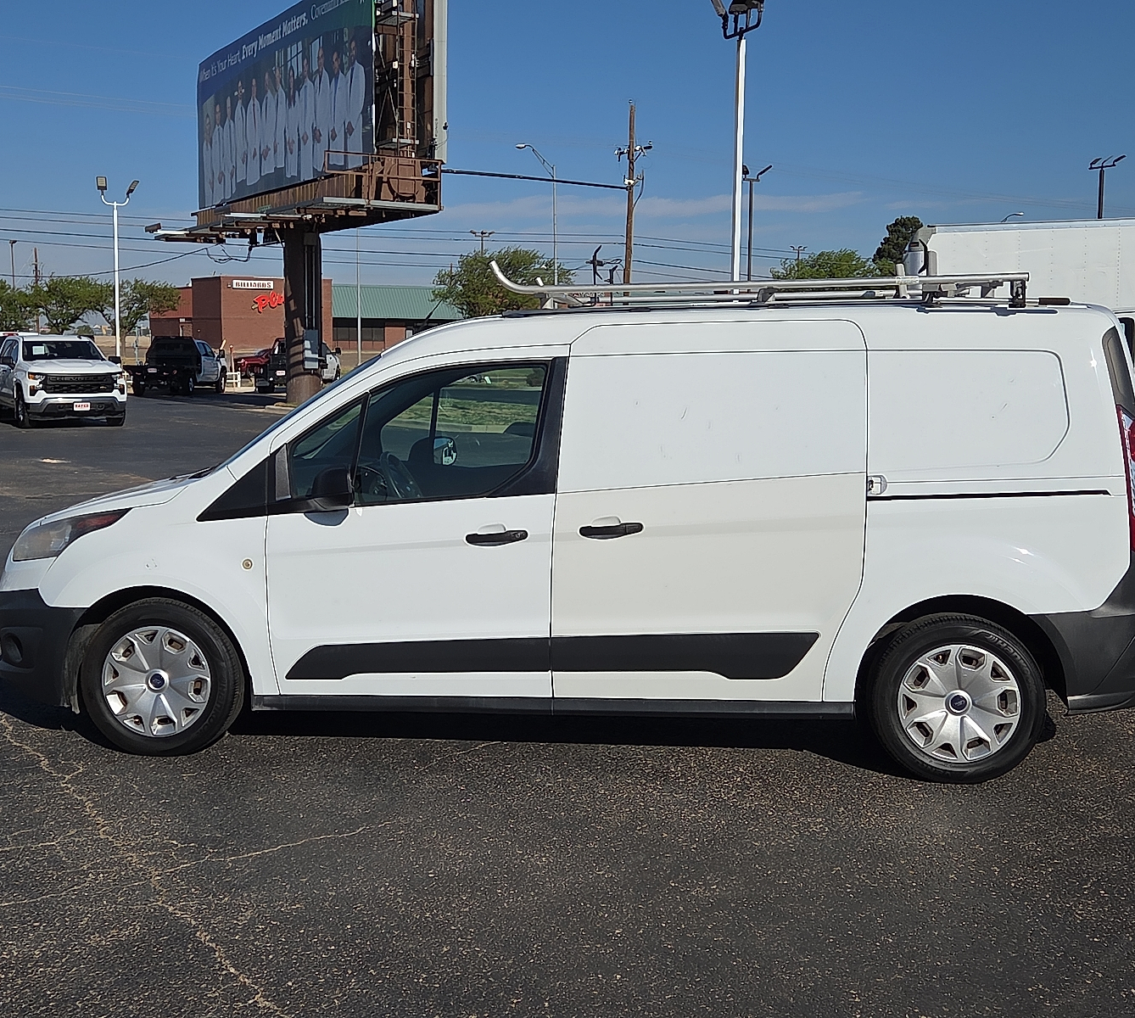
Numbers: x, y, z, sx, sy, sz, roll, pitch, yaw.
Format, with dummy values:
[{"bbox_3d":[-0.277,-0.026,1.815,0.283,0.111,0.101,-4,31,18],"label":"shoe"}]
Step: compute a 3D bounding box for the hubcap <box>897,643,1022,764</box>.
[{"bbox_3d":[1.435,0.712,5.617,0.440,0.440,0.070,1,6,7],"label":"hubcap"}]

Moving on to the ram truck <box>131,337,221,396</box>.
[{"bbox_3d":[-13.801,-5.149,54.233,2.200,2.000,6.100,1,6,3],"label":"ram truck"}]

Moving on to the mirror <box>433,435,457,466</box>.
[{"bbox_3d":[-0.666,-0.292,7.720,0.140,0.180,0.220,4,7,32],"label":"mirror"}]

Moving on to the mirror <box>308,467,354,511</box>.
[{"bbox_3d":[-0.897,-0.076,5.800,0.150,0.175,0.230,0,6,-3],"label":"mirror"}]

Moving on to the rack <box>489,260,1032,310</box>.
[{"bbox_3d":[0.810,-0.975,6.780,2.130,0.220,1.350,1,6,5],"label":"rack"}]

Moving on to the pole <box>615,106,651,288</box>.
[{"bbox_3d":[2.494,-10.828,62.610,1.800,11.300,0.900,-4,7,-33],"label":"pole"}]

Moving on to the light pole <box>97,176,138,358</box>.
[{"bbox_3d":[-15.877,-8.033,54.000,1.500,7.370,0.600,0,6,0],"label":"light pole"}]

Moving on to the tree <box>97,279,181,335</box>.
[{"bbox_3d":[-28.784,-12.749,103.000,5.100,5.540,4.840,0,6,0],"label":"tree"}]

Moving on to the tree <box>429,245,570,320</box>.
[{"bbox_3d":[-3.310,-10.016,77.655,7.100,6.400,6.800,0,6,-6],"label":"tree"}]

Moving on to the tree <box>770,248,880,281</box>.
[{"bbox_3d":[12.924,-9.691,75.000,6.200,6.230,5.890,0,6,0],"label":"tree"}]

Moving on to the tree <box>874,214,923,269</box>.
[{"bbox_3d":[19.314,-12.427,88.000,3.700,8.850,3.520,0,6,0],"label":"tree"}]

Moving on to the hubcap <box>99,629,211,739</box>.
[{"bbox_3d":[-1.597,0.671,5.971,0.440,0.440,0.070,1,6,5],"label":"hubcap"}]

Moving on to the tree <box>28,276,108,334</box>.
[{"bbox_3d":[-33.641,-12.821,103.000,5.000,5.690,4.750,0,6,0],"label":"tree"}]

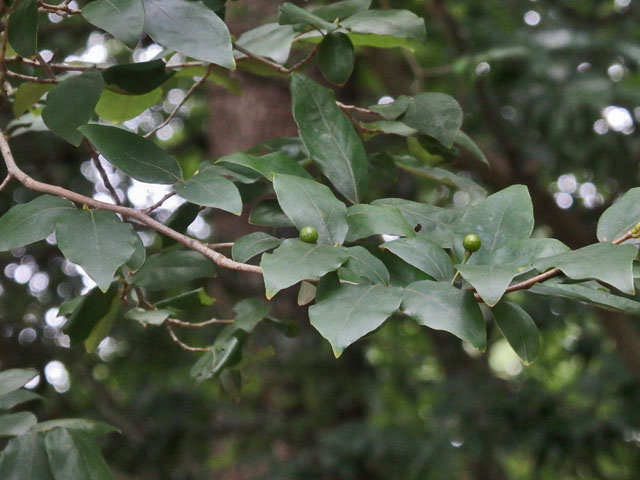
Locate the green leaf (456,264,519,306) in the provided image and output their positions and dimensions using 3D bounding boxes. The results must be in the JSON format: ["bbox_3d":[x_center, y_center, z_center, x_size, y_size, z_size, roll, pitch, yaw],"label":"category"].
[{"bbox_3d":[0.108,0.029,2.953,0.039,0.012,0.043,0,37,0],"label":"green leaf"}]

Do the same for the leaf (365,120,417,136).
[{"bbox_3d":[0.050,-0.083,3.400,0.044,0.010,0.025,8,24,17],"label":"leaf"}]

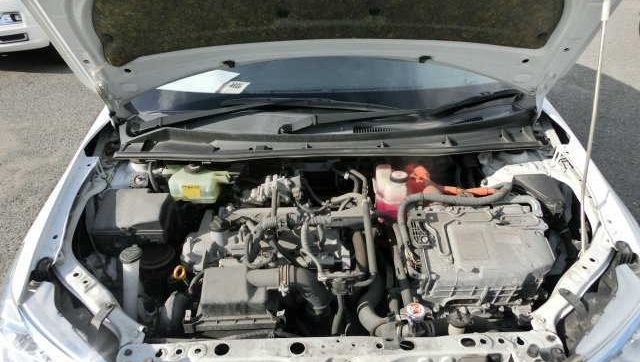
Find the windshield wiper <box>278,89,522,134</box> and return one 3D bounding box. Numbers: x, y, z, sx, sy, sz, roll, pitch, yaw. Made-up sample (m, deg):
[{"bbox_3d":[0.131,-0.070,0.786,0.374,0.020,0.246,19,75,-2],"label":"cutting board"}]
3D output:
[{"bbox_3d":[0.273,-0.229,1.454,0.831,0.045,0.077,-9,48,-8],"label":"windshield wiper"}]

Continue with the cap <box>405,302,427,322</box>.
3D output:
[{"bbox_3d":[0.198,0.272,0.920,0.047,0.027,0.047,-1,34,0],"label":"cap"}]

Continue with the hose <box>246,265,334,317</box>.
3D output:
[{"bbox_3d":[-0.069,0.259,1.040,0.195,0.110,0.090,-1,34,0],"label":"hose"}]

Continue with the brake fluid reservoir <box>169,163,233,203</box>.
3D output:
[{"bbox_3d":[-0.353,0.007,1.310,0.178,0.095,0.090,-1,34,0],"label":"brake fluid reservoir"}]

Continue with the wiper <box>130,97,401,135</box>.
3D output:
[{"bbox_3d":[-0.170,-0.232,1.437,0.863,0.050,0.126,-5,47,-4],"label":"wiper"}]

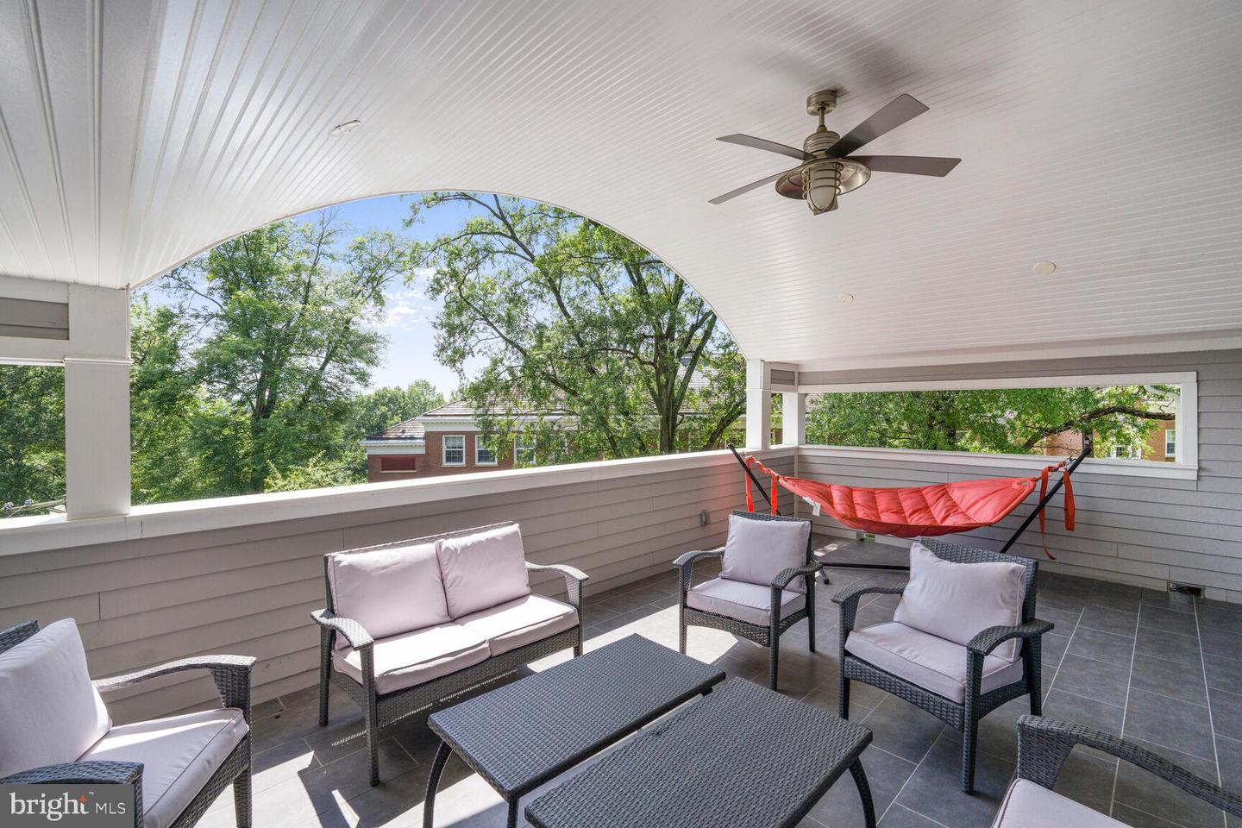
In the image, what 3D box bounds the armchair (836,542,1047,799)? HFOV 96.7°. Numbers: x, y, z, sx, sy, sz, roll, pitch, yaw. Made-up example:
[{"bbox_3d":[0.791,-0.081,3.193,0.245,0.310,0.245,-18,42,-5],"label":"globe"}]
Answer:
[{"bbox_3d":[1.534,1.108,2.654,0.670,0.845,0.735,0,0,-29],"label":"armchair"}]

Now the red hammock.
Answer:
[{"bbox_3d":[2.603,0.843,5.157,2.870,0.880,0.850,0,0,12],"label":"red hammock"}]

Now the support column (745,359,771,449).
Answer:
[{"bbox_3d":[1.647,-0.102,6.594,0.204,1.055,0.204,0,1,45],"label":"support column"}]

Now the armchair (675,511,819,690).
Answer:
[{"bbox_3d":[0.816,1.104,3.488,0.735,0.845,0.670,0,0,41],"label":"armchair"}]

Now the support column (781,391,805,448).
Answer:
[{"bbox_3d":[2.264,0.073,7.209,0.204,0.696,0.204,0,1,45],"label":"support column"}]

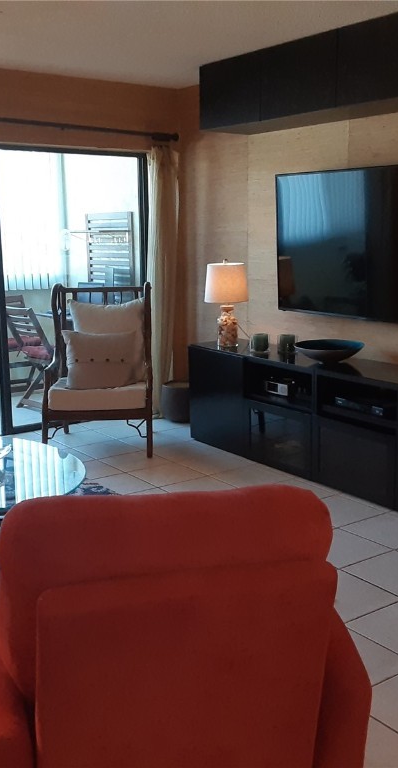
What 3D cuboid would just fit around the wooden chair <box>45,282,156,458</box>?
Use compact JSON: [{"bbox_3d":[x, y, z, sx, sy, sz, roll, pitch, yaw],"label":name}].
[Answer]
[{"bbox_3d":[-0.634,-0.122,5.262,0.700,1.060,0.780,0,10,0],"label":"wooden chair"}]

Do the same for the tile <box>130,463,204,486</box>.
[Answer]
[{"bbox_3d":[-0.184,0.533,4.654,0.337,0.010,0.337,-8,13,-35],"label":"tile"}]

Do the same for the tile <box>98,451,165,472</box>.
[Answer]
[{"bbox_3d":[-0.389,0.483,4.928,0.337,0.010,0.337,-8,13,-35],"label":"tile"}]

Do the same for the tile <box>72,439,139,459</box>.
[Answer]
[{"bbox_3d":[-0.579,0.430,5.113,0.332,0.012,0.332,-7,12,-35],"label":"tile"}]

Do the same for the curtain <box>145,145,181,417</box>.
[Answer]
[{"bbox_3d":[-0.264,-0.732,5.969,0.280,1.970,0.140,-7,12,-35],"label":"curtain"}]

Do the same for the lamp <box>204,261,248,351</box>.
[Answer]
[{"bbox_3d":[0.185,-0.519,5.181,0.295,0.562,0.295,0,10,0],"label":"lamp"}]

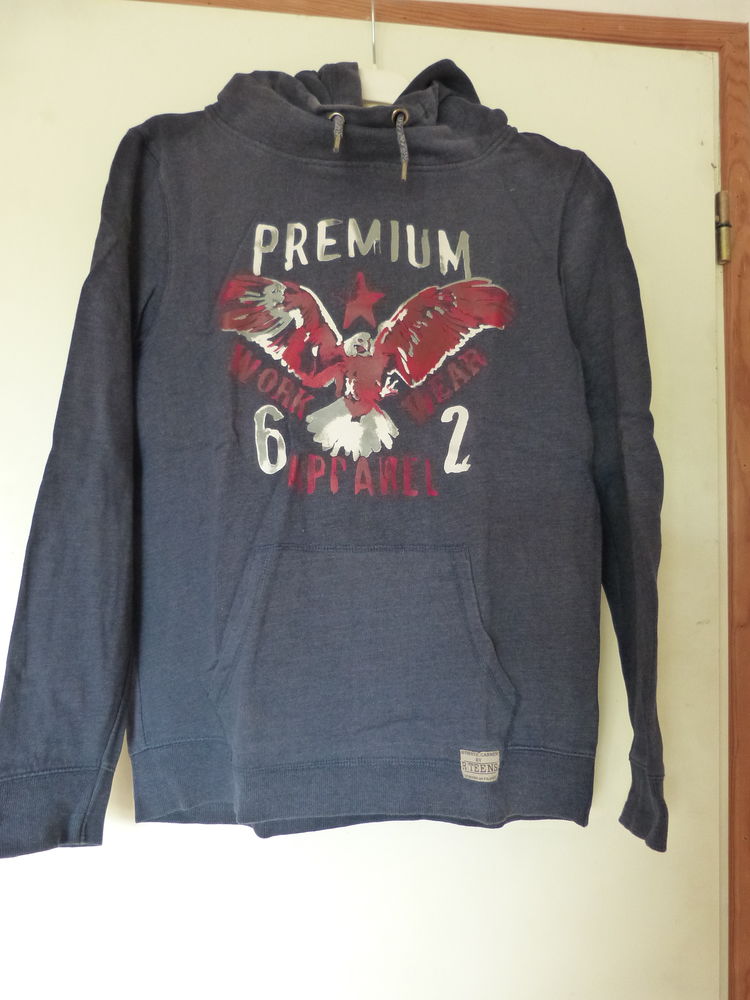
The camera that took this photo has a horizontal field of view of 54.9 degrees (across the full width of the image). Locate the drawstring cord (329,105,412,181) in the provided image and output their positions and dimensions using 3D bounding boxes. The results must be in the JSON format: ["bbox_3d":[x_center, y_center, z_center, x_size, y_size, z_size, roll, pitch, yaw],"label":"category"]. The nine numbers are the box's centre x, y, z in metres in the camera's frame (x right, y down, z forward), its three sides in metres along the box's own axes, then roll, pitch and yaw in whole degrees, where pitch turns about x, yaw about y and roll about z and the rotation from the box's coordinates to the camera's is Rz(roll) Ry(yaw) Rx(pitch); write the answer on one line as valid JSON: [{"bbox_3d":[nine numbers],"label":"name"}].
[{"bbox_3d":[-0.006,-0.353,0.720,0.082,0.080,0.024,0,-1,-6],"label":"drawstring cord"}]

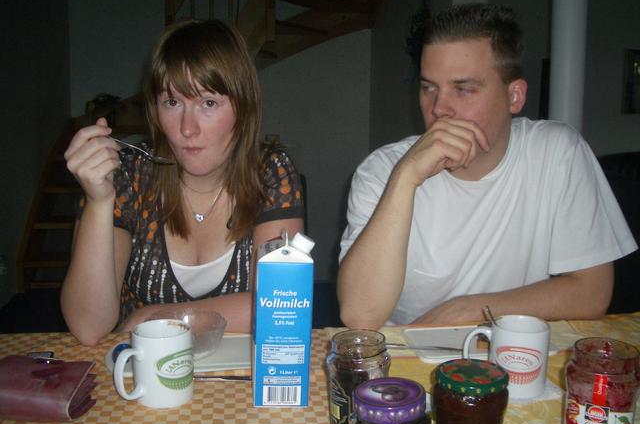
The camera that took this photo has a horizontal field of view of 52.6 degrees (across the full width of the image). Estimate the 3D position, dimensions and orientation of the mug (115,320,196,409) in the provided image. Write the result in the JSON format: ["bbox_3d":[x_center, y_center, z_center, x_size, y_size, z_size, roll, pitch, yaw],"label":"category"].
[{"bbox_3d":[-0.226,0.209,0.872,0.080,0.098,0.118,7,11,34],"label":"mug"}]

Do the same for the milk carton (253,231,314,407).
[{"bbox_3d":[-0.050,0.138,0.886,0.072,0.240,0.072,0,9,-6],"label":"milk carton"}]

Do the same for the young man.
[{"bbox_3d":[0.324,0.276,1.289,0.580,1.300,0.700,1,9,-2],"label":"young man"}]

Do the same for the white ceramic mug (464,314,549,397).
[{"bbox_3d":[0.268,0.207,0.935,0.118,0.098,0.080,4,9,18],"label":"white ceramic mug"}]

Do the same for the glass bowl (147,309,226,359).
[{"bbox_3d":[-0.211,0.197,1.029,0.128,0.052,0.128,1,9,0],"label":"glass bowl"}]

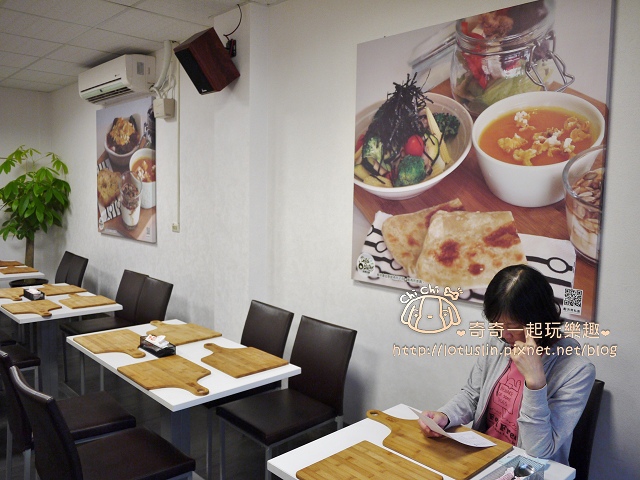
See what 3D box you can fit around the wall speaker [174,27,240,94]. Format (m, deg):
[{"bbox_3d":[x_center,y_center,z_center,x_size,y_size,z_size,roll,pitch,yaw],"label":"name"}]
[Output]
[{"bbox_3d":[-0.676,-1.068,3.120,0.200,0.300,0.194,11,51,46],"label":"wall speaker"}]

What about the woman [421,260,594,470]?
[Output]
[{"bbox_3d":[0.633,0.717,1.671,0.660,1.280,0.500,-4,7,-43],"label":"woman"}]

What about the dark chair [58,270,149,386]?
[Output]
[{"bbox_3d":[-1.722,0.717,4.148,0.533,0.873,0.430,-4,7,-43],"label":"dark chair"}]

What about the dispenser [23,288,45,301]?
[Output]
[{"bbox_3d":[-2.114,0.402,3.837,0.090,0.056,0.225,-4,7,-43],"label":"dispenser"}]

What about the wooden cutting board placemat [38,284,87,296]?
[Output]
[{"bbox_3d":[-2.105,0.395,4.140,0.297,0.014,0.520,-4,7,-43],"label":"wooden cutting board placemat"}]

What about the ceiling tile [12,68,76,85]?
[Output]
[{"bbox_3d":[-2.865,-1.710,5.434,0.600,0.016,0.610,-4,7,-43],"label":"ceiling tile"}]

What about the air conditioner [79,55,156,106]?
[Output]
[{"bbox_3d":[-1.802,-1.389,4.559,0.245,0.285,1.030,-4,7,-43],"label":"air conditioner"}]

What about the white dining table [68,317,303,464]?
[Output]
[{"bbox_3d":[-0.740,0.937,2.651,0.648,0.746,1.207,-4,7,-43],"label":"white dining table"}]

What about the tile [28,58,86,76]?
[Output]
[{"bbox_3d":[-2.446,-1.661,4.996,0.600,0.016,0.610,-4,7,-43],"label":"tile"}]

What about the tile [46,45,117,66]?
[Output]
[{"bbox_3d":[-2.025,-1.612,4.556,0.600,0.016,0.610,-4,7,-43],"label":"tile"}]

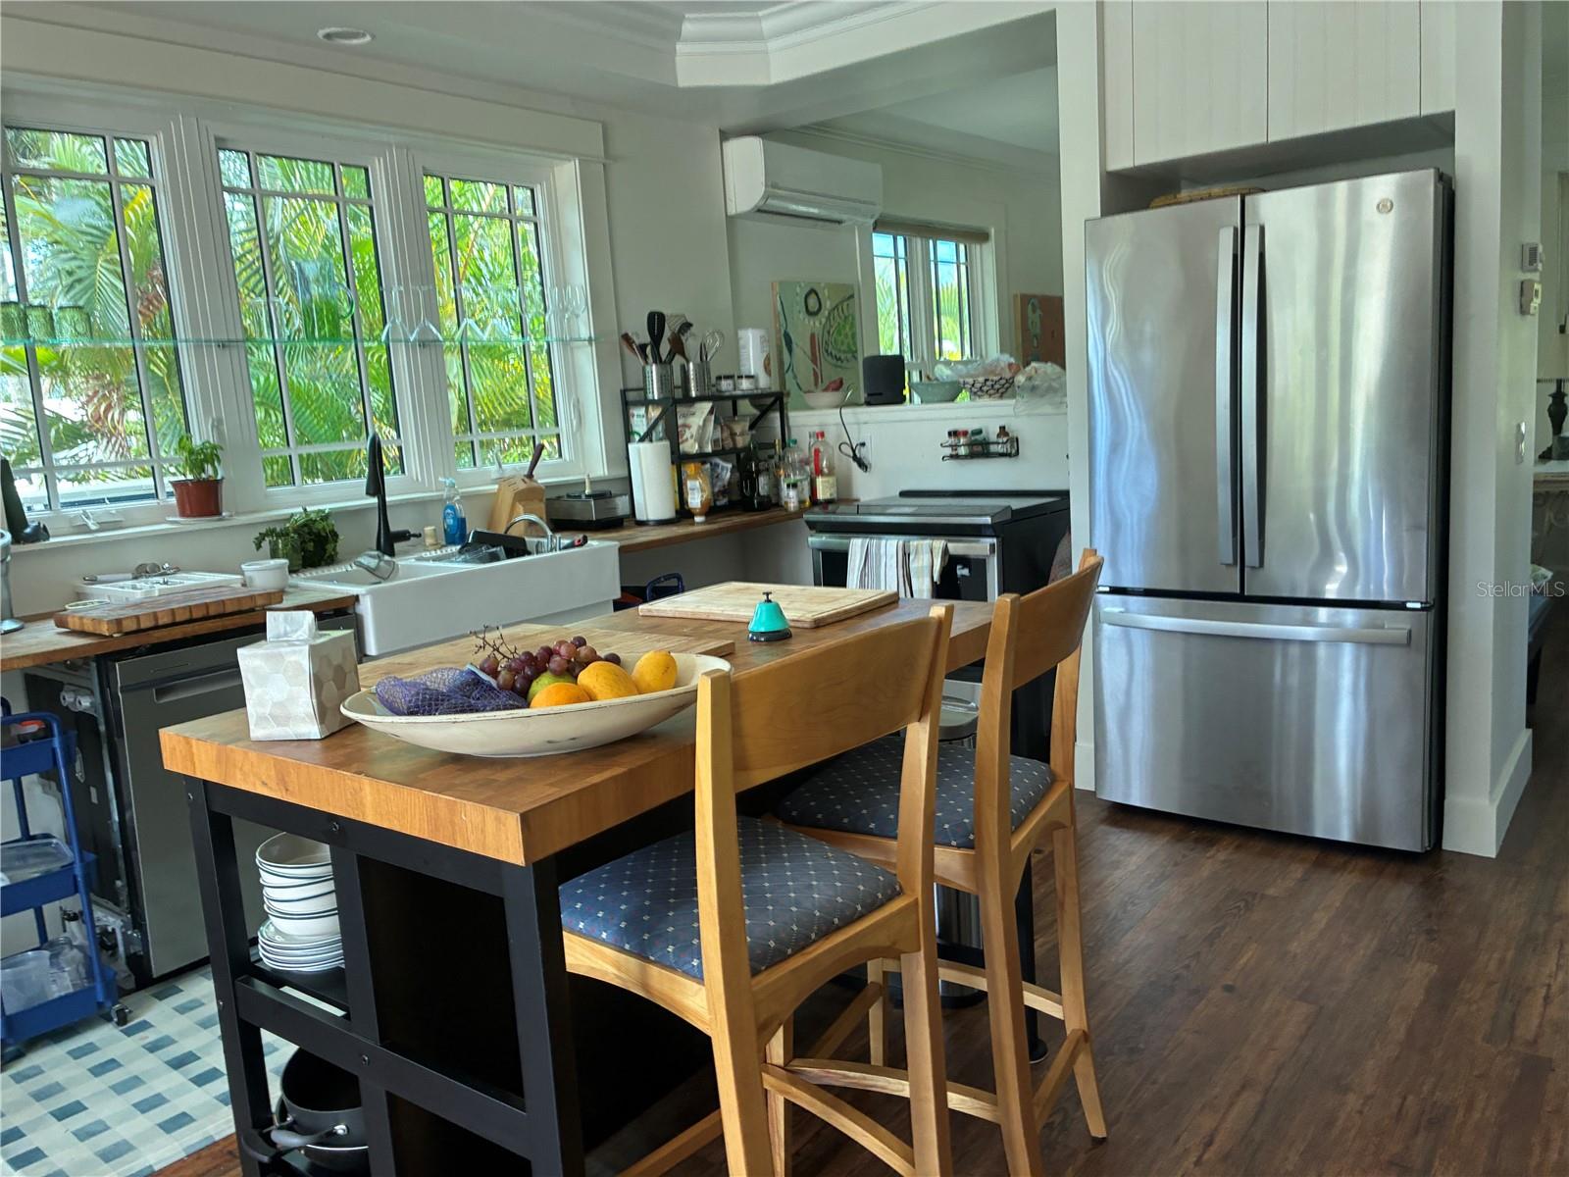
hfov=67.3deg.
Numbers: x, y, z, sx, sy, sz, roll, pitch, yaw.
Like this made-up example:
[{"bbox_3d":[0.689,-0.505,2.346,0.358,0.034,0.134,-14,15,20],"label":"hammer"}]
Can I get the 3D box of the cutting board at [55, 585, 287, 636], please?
[{"bbox_3d":[-1.491,0.048,2.868,0.290,0.033,0.412,3,11,36],"label":"cutting board"}]

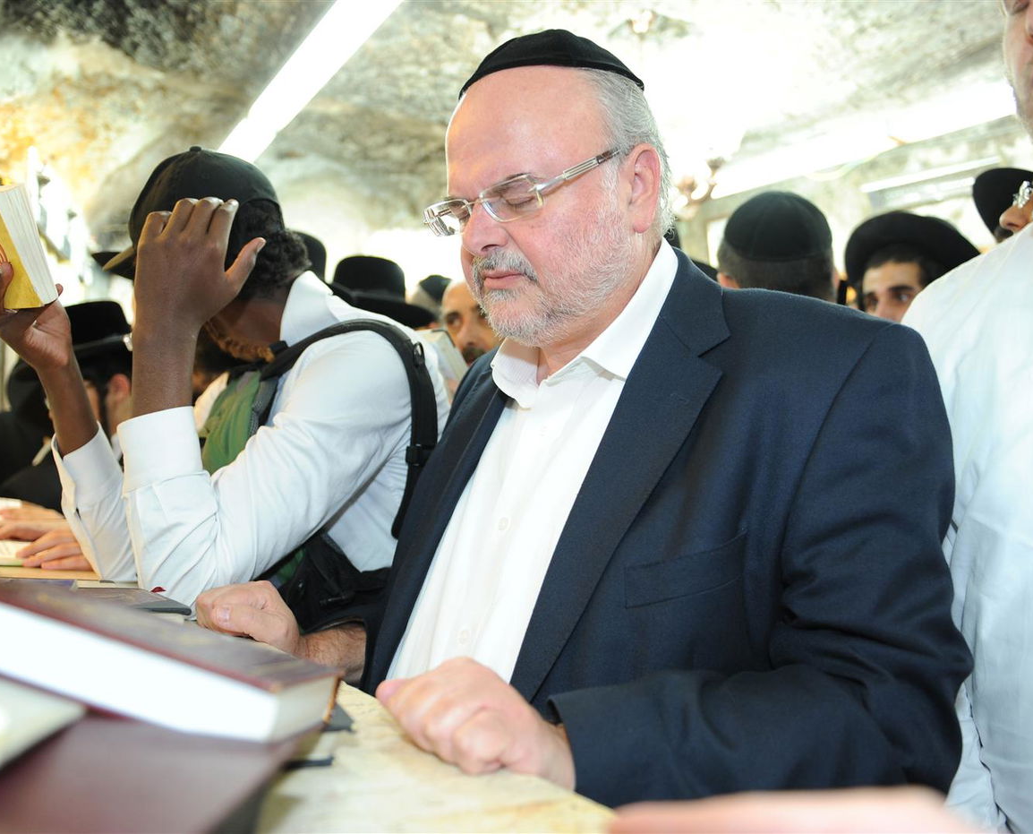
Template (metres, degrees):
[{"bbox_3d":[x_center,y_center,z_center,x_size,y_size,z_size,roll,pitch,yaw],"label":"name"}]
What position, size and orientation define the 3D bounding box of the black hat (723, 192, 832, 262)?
[{"bbox_3d":[0.370,-0.283,1.175,0.160,0.075,0.165,-1,26,7],"label":"black hat"}]

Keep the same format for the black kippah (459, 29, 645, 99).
[{"bbox_3d":[0.031,-0.317,0.735,0.170,0.065,0.165,1,-4,0],"label":"black kippah"}]

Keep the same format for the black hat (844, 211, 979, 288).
[{"bbox_3d":[0.750,-0.311,1.550,0.290,0.130,0.320,-2,-22,37],"label":"black hat"}]

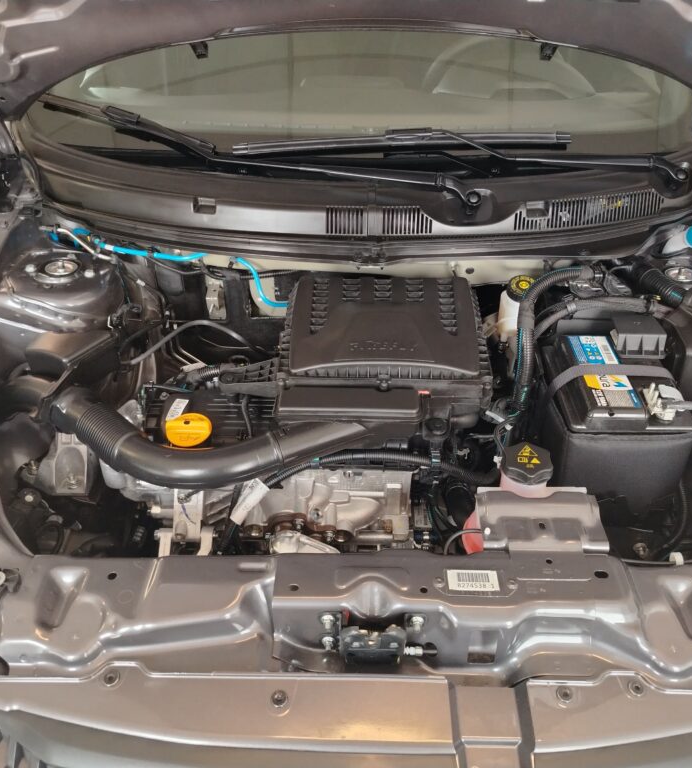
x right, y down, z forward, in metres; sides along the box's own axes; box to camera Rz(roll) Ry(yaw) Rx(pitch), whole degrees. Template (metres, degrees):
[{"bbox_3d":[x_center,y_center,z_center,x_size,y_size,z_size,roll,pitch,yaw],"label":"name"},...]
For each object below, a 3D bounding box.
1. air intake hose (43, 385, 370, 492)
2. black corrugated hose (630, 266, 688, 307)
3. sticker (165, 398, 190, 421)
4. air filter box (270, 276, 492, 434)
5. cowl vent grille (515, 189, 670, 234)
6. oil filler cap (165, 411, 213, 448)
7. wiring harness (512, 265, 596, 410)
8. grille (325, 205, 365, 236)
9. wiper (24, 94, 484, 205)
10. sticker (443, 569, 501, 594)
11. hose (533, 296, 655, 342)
[{"bbox_3d":[-0.188,0.068,0.956,0.440,0.090,0.155,1,37,1],"label":"air intake hose"},{"bbox_3d":[0.526,-0.160,1.204,0.050,0.055,0.105,-21,41,-26],"label":"black corrugated hose"},{"bbox_3d":[-0.244,0.038,1.030,0.015,0.002,0.052,6,43,8],"label":"sticker"},{"bbox_3d":[0.055,-0.059,1.106,0.300,0.130,0.290,1,37,1],"label":"air filter box"},{"bbox_3d":[0.432,-0.305,1.239,0.270,0.022,0.060,-13,71,-16],"label":"cowl vent grille"},{"bbox_3d":[-0.219,0.065,0.985,0.063,0.027,0.063,0,36,0],"label":"oil filler cap"},{"bbox_3d":[0.318,-0.076,1.092,0.135,0.120,0.240,1,37,1],"label":"wiring harness"},{"bbox_3d":[-0.003,-0.281,1.220,0.068,0.015,0.062,1,69,1],"label":"grille"},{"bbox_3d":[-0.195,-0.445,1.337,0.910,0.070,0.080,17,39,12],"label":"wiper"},{"bbox_3d":[0.152,0.234,0.844,0.060,0.001,0.030,1,37,1],"label":"sticker"},{"bbox_3d":[0.405,-0.109,1.159,0.190,0.055,0.080,1,37,1],"label":"hose"}]

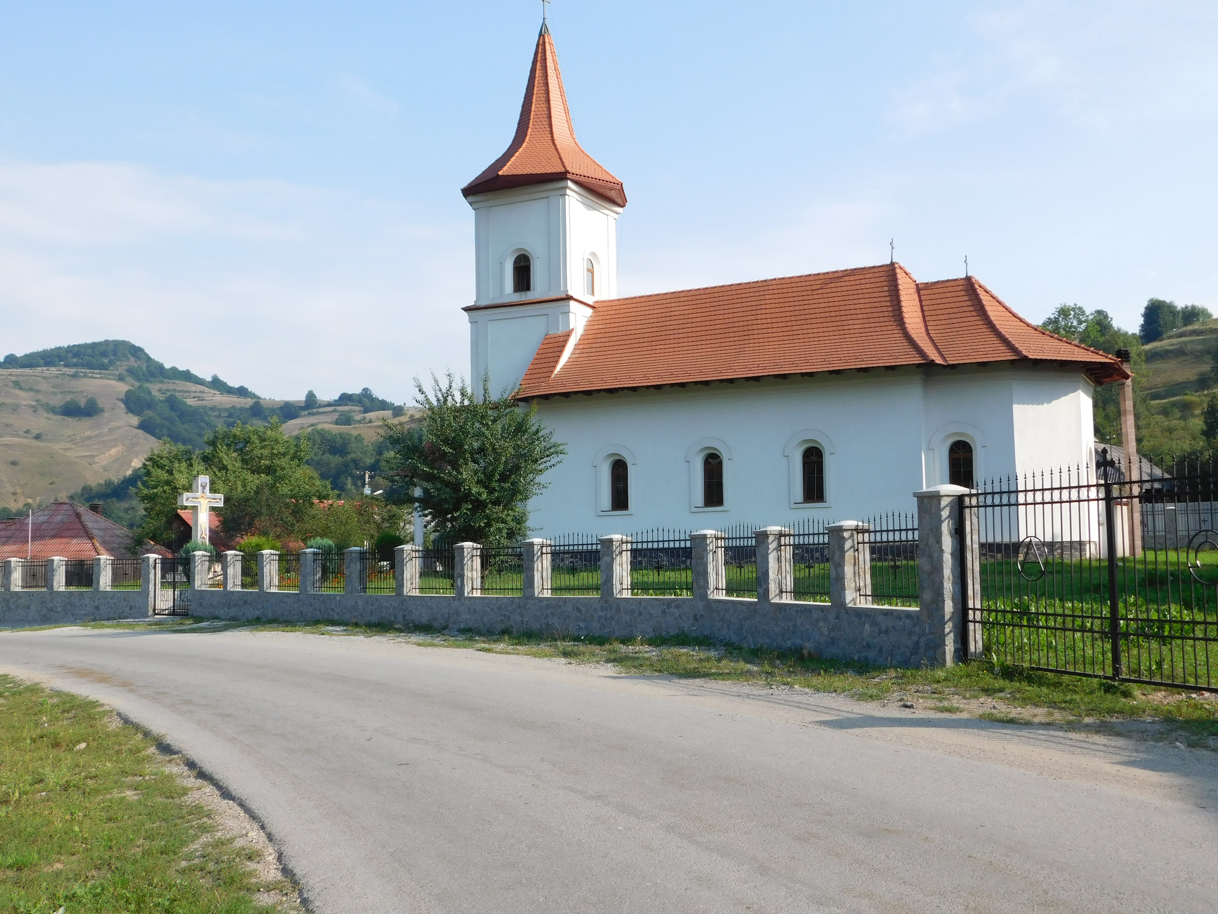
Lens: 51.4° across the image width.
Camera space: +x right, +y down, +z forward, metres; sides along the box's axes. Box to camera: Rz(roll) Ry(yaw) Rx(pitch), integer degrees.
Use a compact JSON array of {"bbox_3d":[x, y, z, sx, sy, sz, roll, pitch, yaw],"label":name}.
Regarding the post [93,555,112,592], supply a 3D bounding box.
[{"bbox_3d":[-16.628,3.822,41.602,0.448,1.165,0.448,-4,-7,35],"label":"post"}]

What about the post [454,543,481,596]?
[{"bbox_3d":[-2.967,2.365,26.702,0.420,1.138,0.420,4,-7,-39],"label":"post"}]

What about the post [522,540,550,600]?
[{"bbox_3d":[-1.438,2.229,25.508,0.448,1.165,0.448,5,-7,-39],"label":"post"}]

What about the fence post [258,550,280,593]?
[{"bbox_3d":[-9.359,3.131,34.801,0.448,1.165,0.448,5,-7,-39],"label":"fence post"}]

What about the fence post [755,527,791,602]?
[{"bbox_3d":[2.559,1.654,19.569,0.448,1.165,0.448,2,-6,-20],"label":"fence post"}]

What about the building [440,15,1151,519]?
[{"bbox_3d":[5.253,-7.057,46.253,23.948,22.018,8.411,-3,-6,28],"label":"building"}]

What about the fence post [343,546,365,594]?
[{"bbox_3d":[-6.116,2.741,30.437,0.420,1.138,0.420,4,-7,-39],"label":"fence post"}]

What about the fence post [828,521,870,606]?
[{"bbox_3d":[3.295,1.443,17.288,0.448,1.165,0.448,2,-6,-21],"label":"fence post"}]

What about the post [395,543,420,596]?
[{"bbox_3d":[-4.526,2.551,28.569,0.420,1.138,0.420,4,-7,-39],"label":"post"}]

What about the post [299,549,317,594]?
[{"bbox_3d":[-7.673,2.911,32.304,0.420,1.138,0.420,4,-7,-39],"label":"post"}]

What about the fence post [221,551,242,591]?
[{"bbox_3d":[-10.726,3.230,36.039,0.420,1.138,0.420,4,-7,-39],"label":"fence post"}]

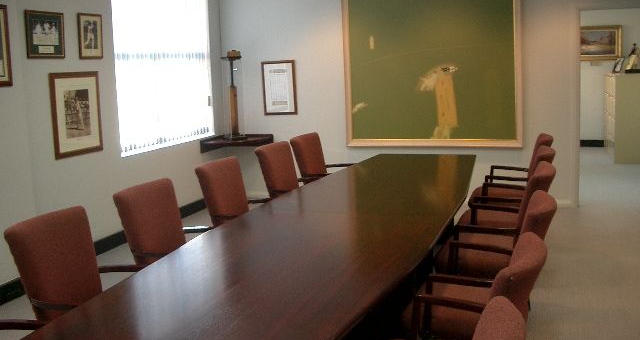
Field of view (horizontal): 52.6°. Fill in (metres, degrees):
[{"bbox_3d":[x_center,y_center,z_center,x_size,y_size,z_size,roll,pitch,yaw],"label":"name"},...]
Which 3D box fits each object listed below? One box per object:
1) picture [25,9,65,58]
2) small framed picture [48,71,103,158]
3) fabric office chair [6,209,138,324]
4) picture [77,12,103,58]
[{"bbox_3d":[-2.101,-1.038,4.986,0.025,0.365,0.435,1,10,19],"label":"picture"},{"bbox_3d":[-1.995,-0.462,5.353,0.030,0.690,0.620,1,10,19],"label":"small framed picture"},{"bbox_3d":[-0.893,0.652,2.706,0.600,0.940,0.580,1,9,20],"label":"fabric office chair"},{"bbox_3d":[-1.922,-1.116,5.410,0.030,0.370,0.293,1,9,20],"label":"picture"}]

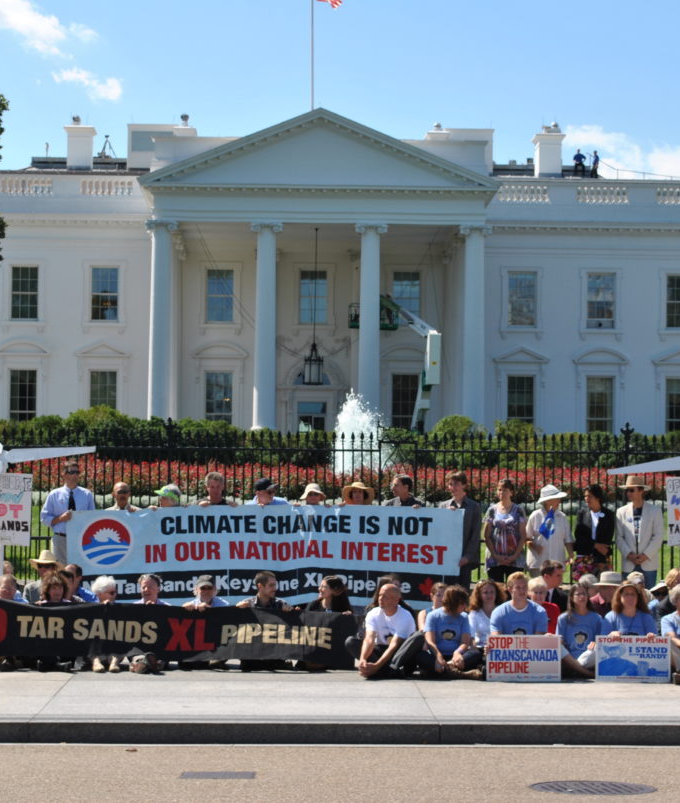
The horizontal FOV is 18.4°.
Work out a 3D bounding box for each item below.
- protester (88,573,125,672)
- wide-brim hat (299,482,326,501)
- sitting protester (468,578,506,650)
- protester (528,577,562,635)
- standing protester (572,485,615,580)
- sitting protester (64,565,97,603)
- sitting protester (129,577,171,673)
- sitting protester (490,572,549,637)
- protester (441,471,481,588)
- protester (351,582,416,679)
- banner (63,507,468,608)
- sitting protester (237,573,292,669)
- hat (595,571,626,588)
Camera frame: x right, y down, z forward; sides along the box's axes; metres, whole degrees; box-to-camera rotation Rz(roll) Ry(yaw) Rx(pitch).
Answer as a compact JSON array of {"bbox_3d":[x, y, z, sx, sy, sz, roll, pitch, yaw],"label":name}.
[{"bbox_3d":[-2.162,2.052,19.513,0.460,0.830,0.820,1,-2,-5],"label":"protester"},{"bbox_3d":[-0.294,0.966,22.500,0.295,0.170,0.320,1,-2,-3],"label":"wide-brim hat"},{"bbox_3d":[1.292,1.963,18.327,0.580,0.809,0.800,1,-3,-3],"label":"sitting protester"},{"bbox_3d":[1.930,2.096,20.013,0.550,0.840,0.720,0,-2,0],"label":"protester"},{"bbox_3d":[2.656,1.695,22.045,0.480,1.648,0.360,1,-3,-3],"label":"standing protester"},{"bbox_3d":[-2.507,1.959,19.727,0.580,0.844,0.780,0,-3,14],"label":"sitting protester"},{"bbox_3d":[-1.653,1.925,18.178,0.550,0.838,0.880,1,-3,0],"label":"sitting protester"},{"bbox_3d":[1.653,2.032,19.250,0.620,0.933,0.750,1,-2,-1],"label":"sitting protester"},{"bbox_3d":[1.239,1.614,21.898,0.510,1.770,0.400,0,-3,6],"label":"protester"},{"bbox_3d":[0.410,2.076,19.218,0.580,0.828,0.720,0,-3,12],"label":"protester"},{"bbox_3d":[-0.787,1.647,22.200,4.182,1.067,0.150,1,-3,-2],"label":"banner"},{"bbox_3d":[-0.702,2.044,19.664,0.600,0.880,0.780,1,-2,-5],"label":"sitting protester"},{"bbox_3d":[2.631,1.739,20.600,0.310,0.157,0.340,1,-2,3],"label":"hat"}]

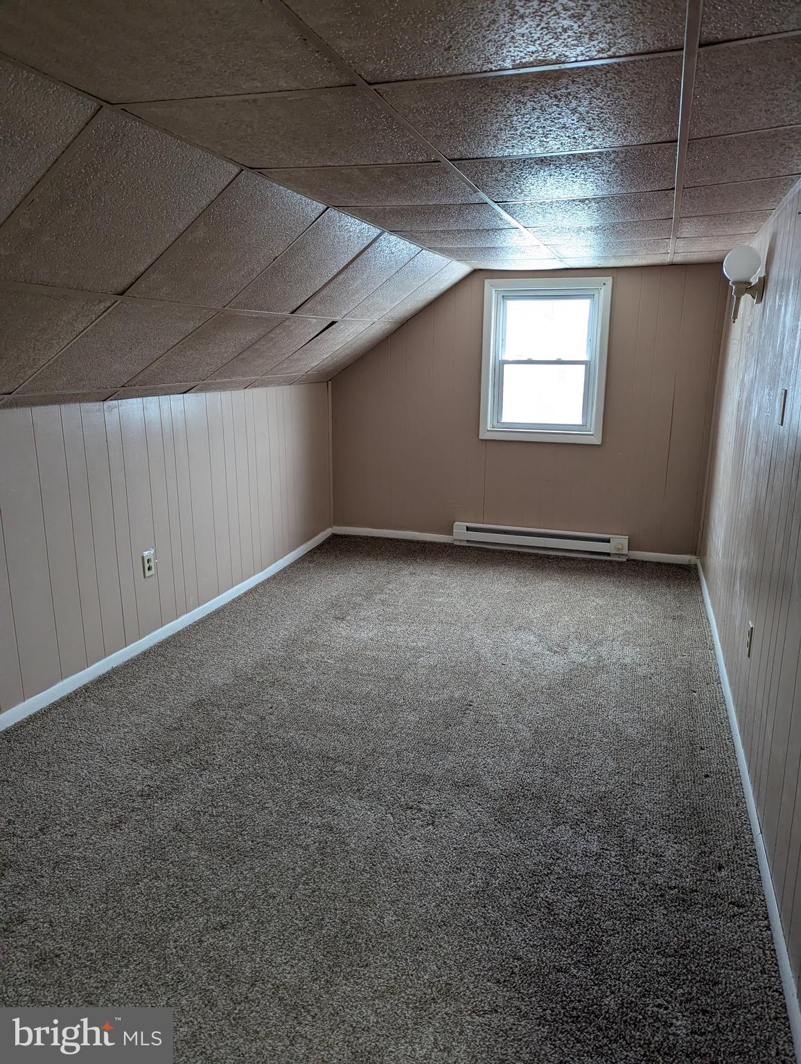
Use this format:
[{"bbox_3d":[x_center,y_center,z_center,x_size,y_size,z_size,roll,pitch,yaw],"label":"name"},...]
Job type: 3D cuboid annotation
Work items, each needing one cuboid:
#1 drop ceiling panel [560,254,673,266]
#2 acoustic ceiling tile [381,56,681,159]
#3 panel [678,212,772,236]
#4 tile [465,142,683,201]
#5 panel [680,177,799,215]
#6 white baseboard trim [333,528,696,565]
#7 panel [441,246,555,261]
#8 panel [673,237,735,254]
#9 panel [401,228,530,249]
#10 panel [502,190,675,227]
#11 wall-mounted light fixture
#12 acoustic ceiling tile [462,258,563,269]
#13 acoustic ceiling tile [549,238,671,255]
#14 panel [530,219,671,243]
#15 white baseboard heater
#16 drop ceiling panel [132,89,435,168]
[{"bbox_3d":[1.281,-1.621,4.382,0.605,0.020,0.420,5,14,18],"label":"drop ceiling panel"},{"bbox_3d":[0.323,-0.946,1.668,0.599,0.020,0.602,5,15,18],"label":"acoustic ceiling tile"},{"bbox_3d":[1.366,-1.319,3.179,0.342,0.020,0.598,4,15,18],"label":"panel"},{"bbox_3d":[0.514,-1.075,2.212,0.600,0.020,0.598,4,15,18],"label":"tile"},{"bbox_3d":[1.172,-1.185,2.636,0.341,0.020,0.601,5,15,18],"label":"panel"},{"bbox_3d":[0.740,0.089,5.367,2.675,0.068,0.016,4,15,18],"label":"white baseboard trim"},{"bbox_3d":[0.545,-1.536,4.078,0.561,0.020,0.598,4,15,18],"label":"panel"},{"bbox_3d":[1.567,-1.465,3.755,0.340,0.020,0.602,5,15,18],"label":"panel"},{"bbox_3d":[0.350,-1.396,3.518,0.555,0.020,0.598,4,15,18],"label":"panel"},{"bbox_3d":[0.717,-1.222,2.788,0.606,0.020,0.602,5,14,18],"label":"panel"},{"bbox_3d":[1.392,-1.011,3.015,0.156,0.303,0.144,4,15,18],"label":"wall-mounted light fixture"},{"bbox_3d":[0.703,-1.673,4.574,0.602,0.020,0.419,5,15,18],"label":"acoustic ceiling tile"},{"bbox_3d":[1.106,-1.493,3.891,0.600,0.020,0.598,4,15,18],"label":"acoustic ceiling tile"},{"bbox_3d":[0.908,-1.354,3.332,0.600,0.020,0.598,4,15,18],"label":"panel"},{"bbox_3d":[0.952,0.061,5.107,1.180,0.162,0.068,5,15,18],"label":"white baseboard heater"},{"bbox_3d":[-0.255,-1.004,1.858,0.605,0.020,0.604,6,15,18],"label":"drop ceiling panel"}]

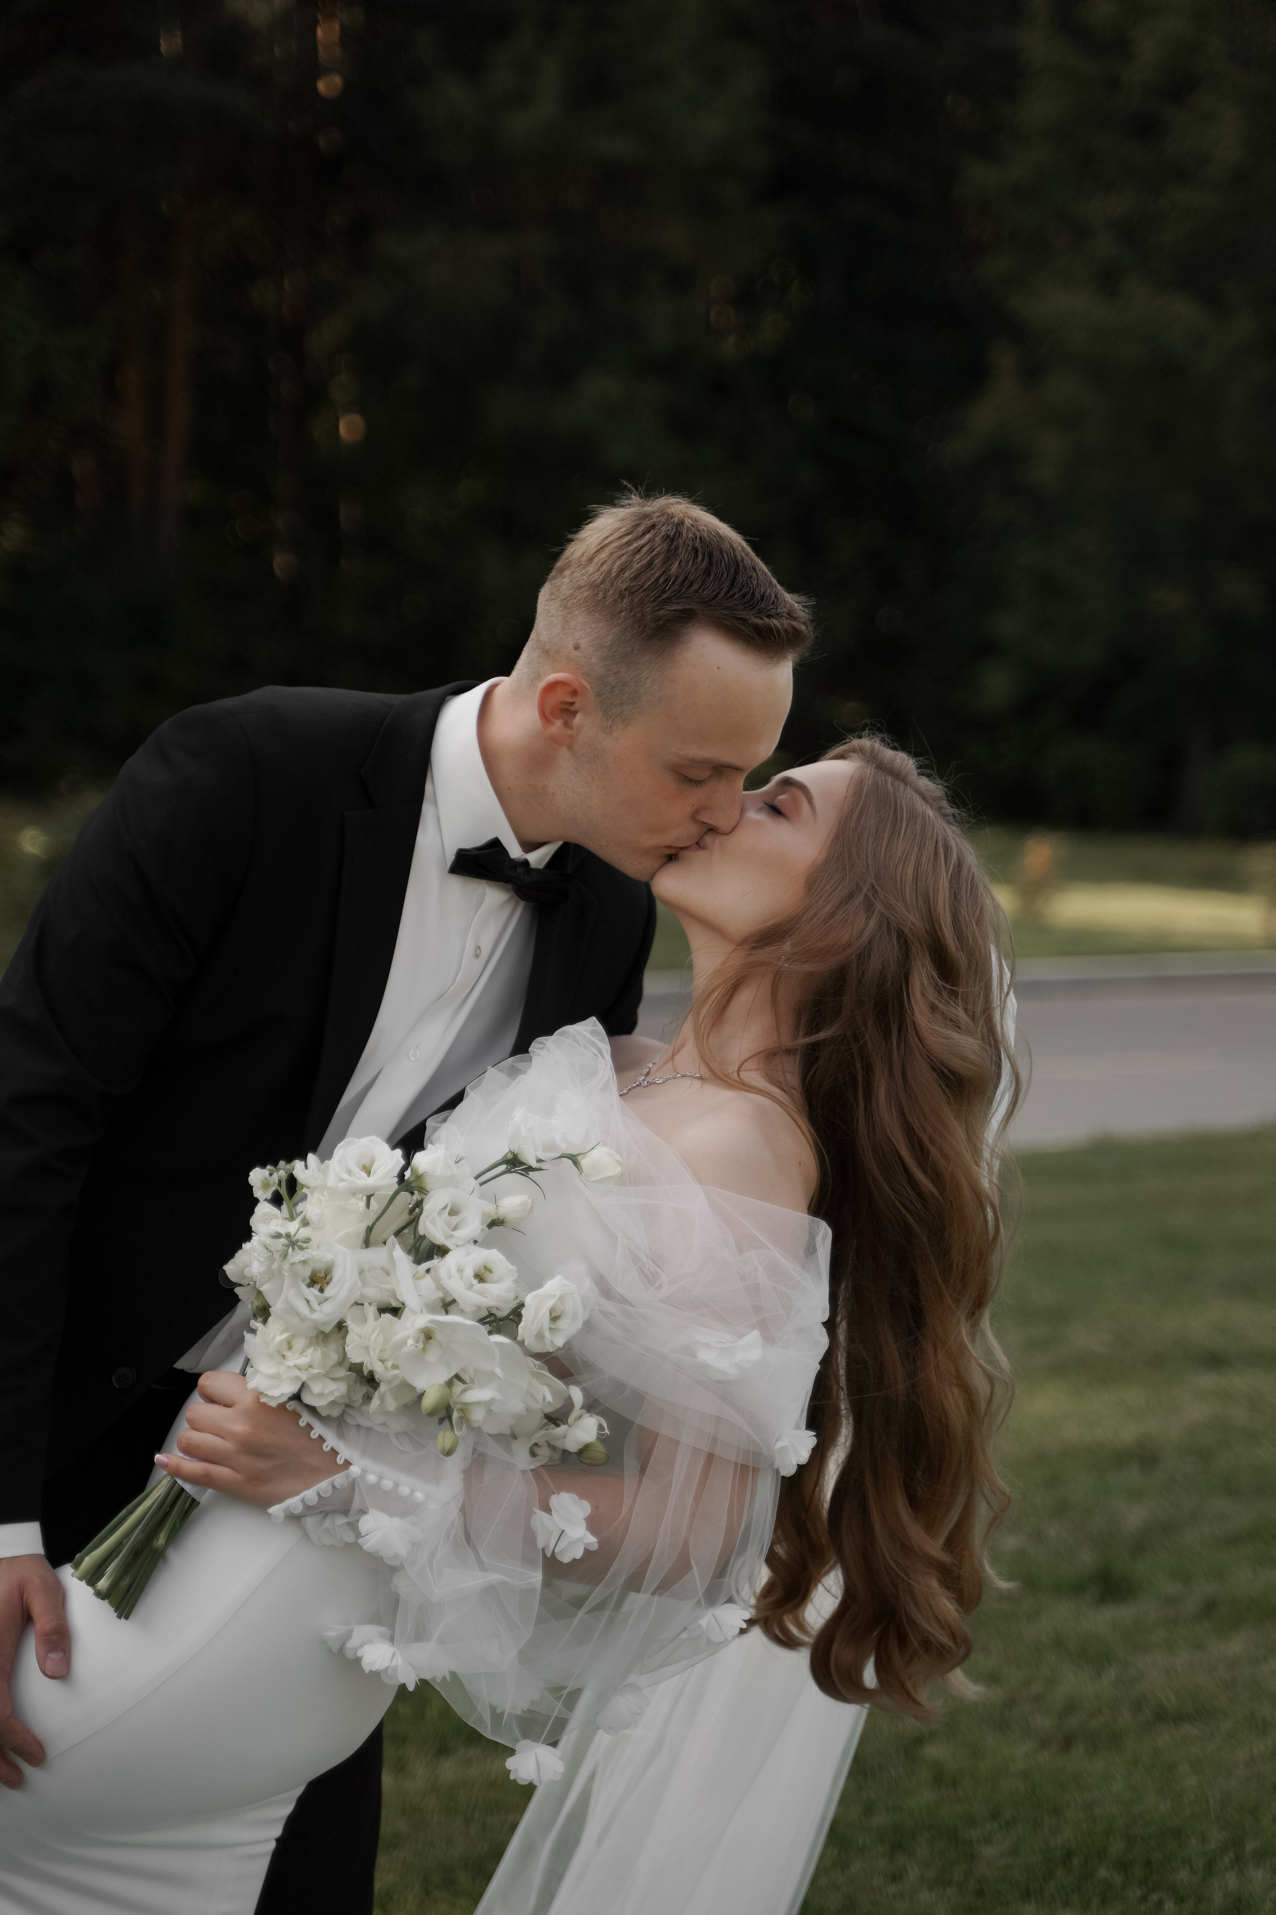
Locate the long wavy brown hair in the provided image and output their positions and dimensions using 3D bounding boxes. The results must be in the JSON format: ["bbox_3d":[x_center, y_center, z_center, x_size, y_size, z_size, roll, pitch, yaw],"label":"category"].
[{"bbox_3d":[0.169,0.207,2.830,0.240,0.750,0.250,-1,4,-9],"label":"long wavy brown hair"}]

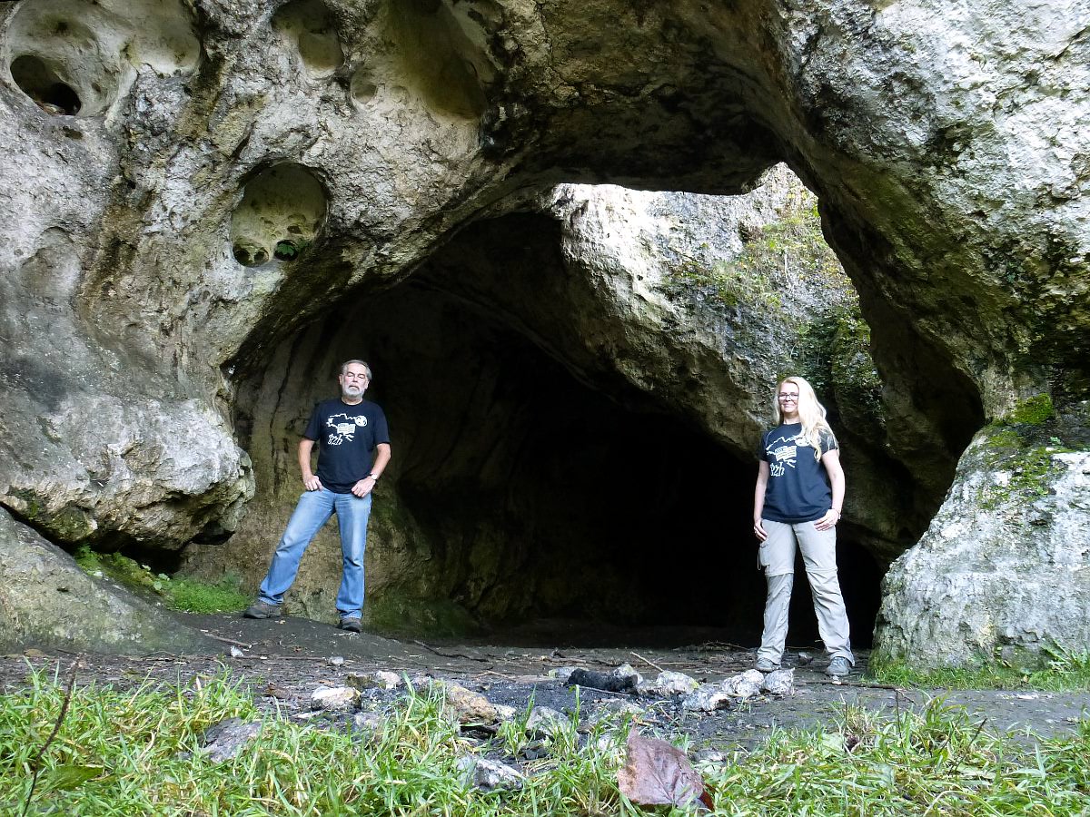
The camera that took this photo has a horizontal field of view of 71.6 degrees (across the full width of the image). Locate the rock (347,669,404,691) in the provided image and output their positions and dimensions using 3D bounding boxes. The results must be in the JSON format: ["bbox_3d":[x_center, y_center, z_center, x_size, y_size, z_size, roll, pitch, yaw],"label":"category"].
[{"bbox_3d":[-0.841,1.352,3.757,0.261,0.084,0.157,0,-12,0],"label":"rock"}]

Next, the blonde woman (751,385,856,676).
[{"bbox_3d":[1.492,0.669,4.408,0.520,1.670,0.360,-7,-14,29],"label":"blonde woman"}]

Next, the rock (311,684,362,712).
[{"bbox_3d":[-0.879,1.224,3.191,0.193,0.097,0.144,0,-12,0],"label":"rock"}]

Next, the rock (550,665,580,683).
[{"bbox_3d":[0.116,1.392,3.955,0.169,0.087,0.127,0,-12,0],"label":"rock"}]

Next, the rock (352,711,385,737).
[{"bbox_3d":[-0.631,1.128,2.701,0.111,0.083,0.089,0,-12,0],"label":"rock"}]

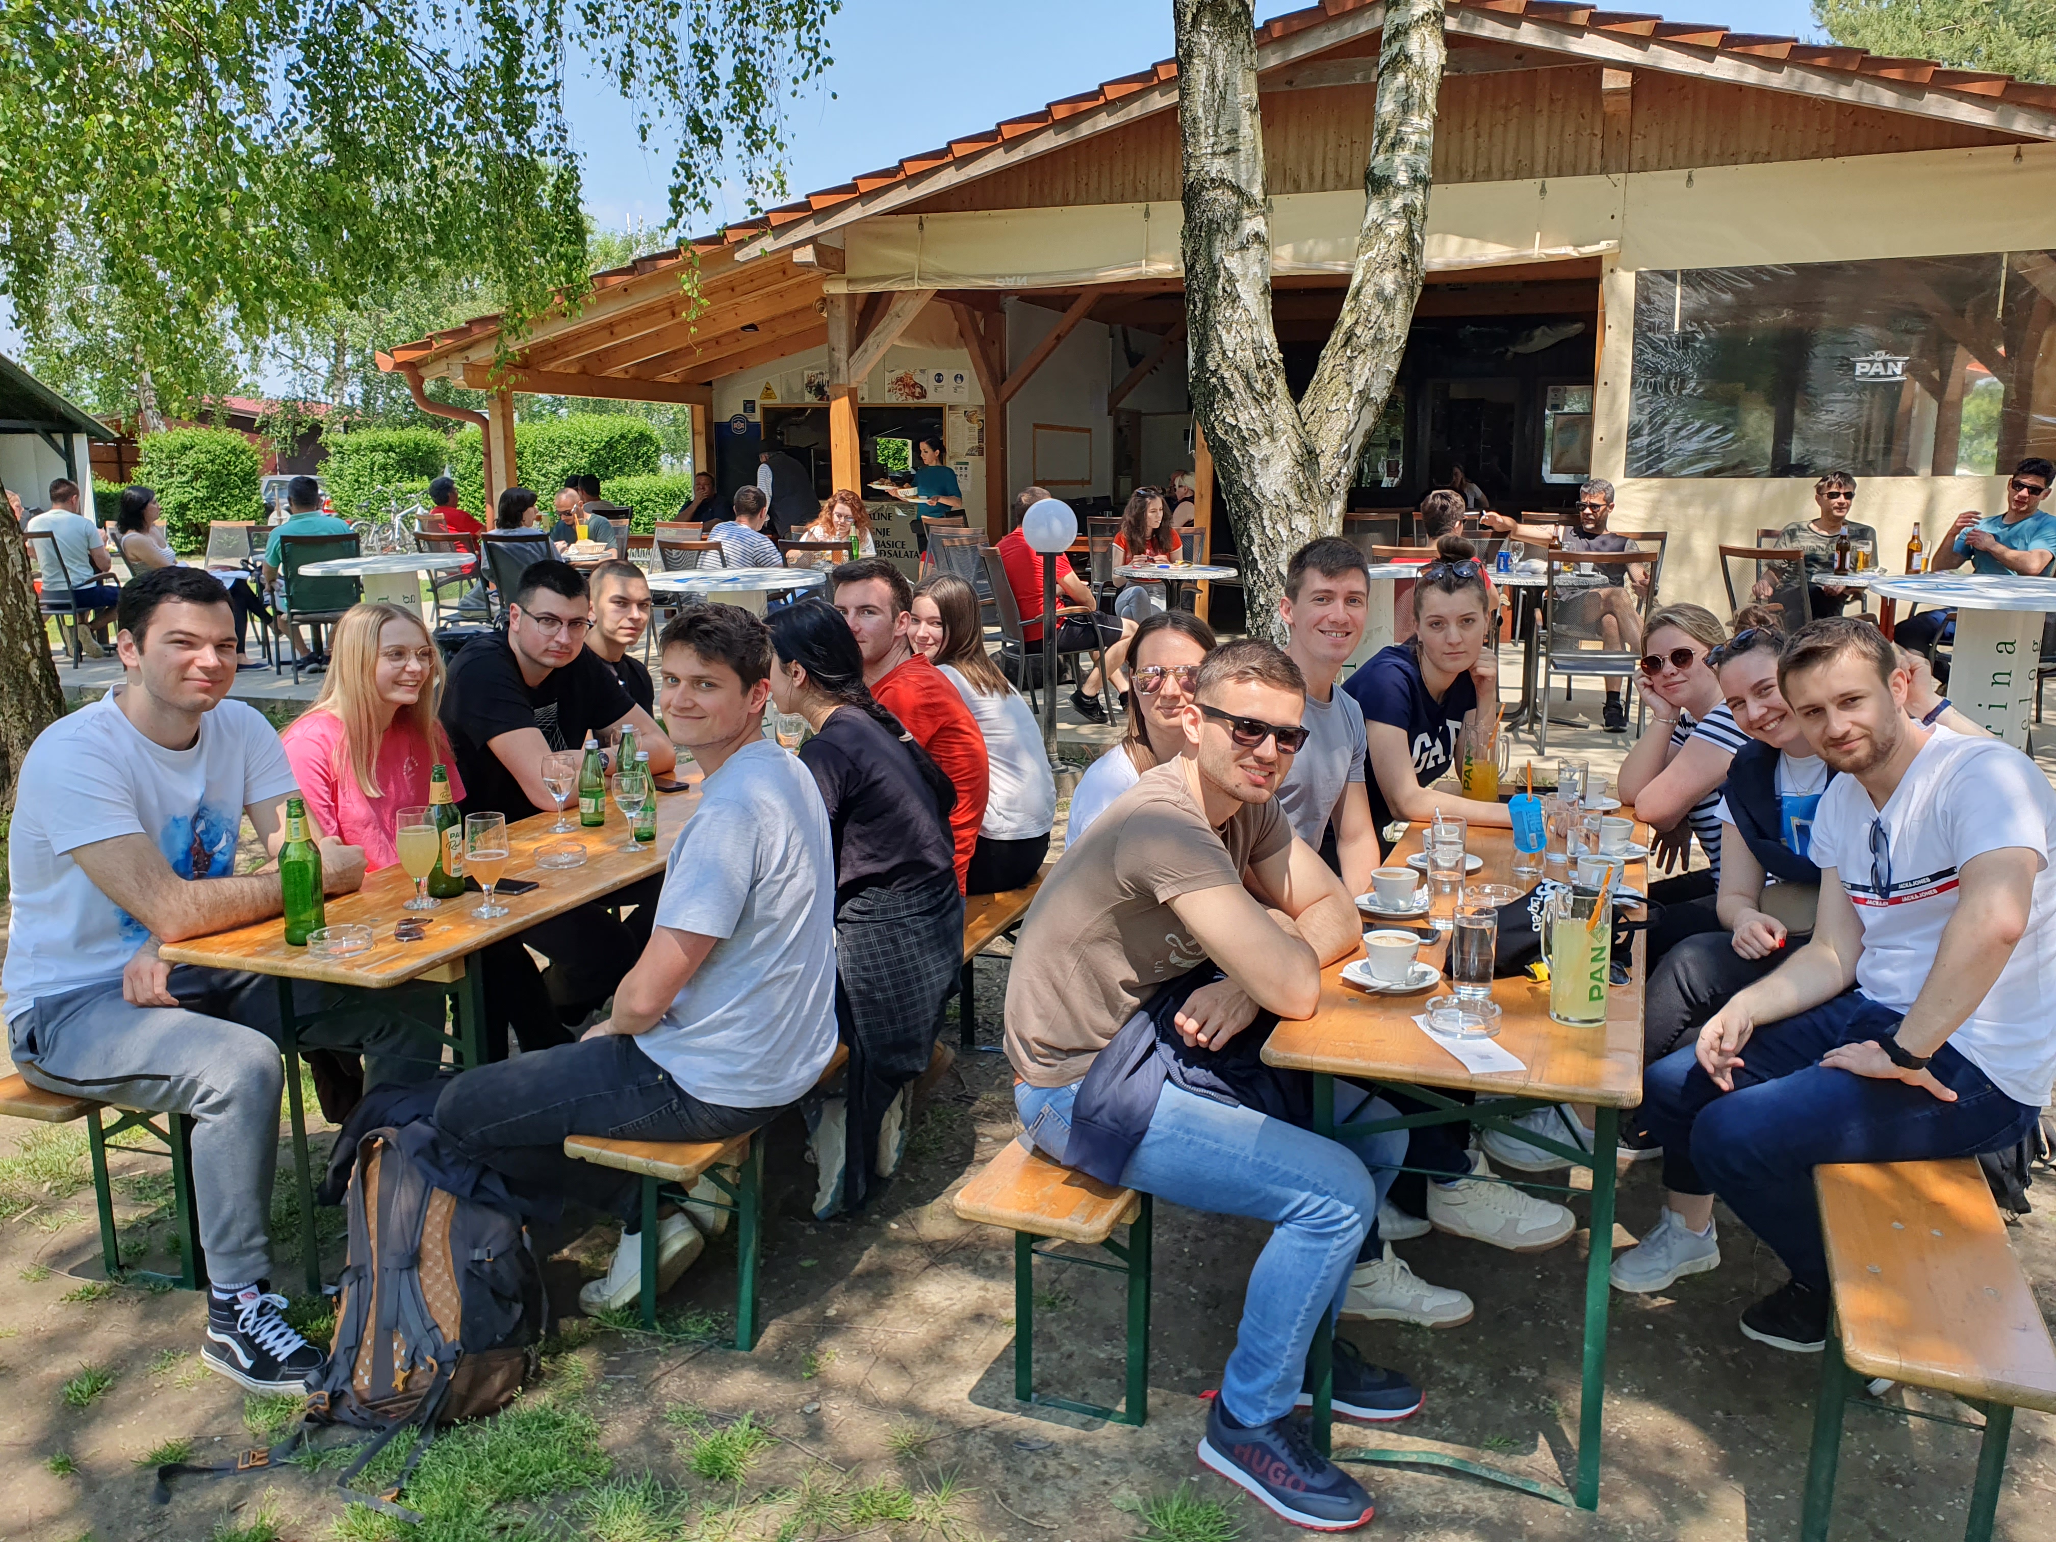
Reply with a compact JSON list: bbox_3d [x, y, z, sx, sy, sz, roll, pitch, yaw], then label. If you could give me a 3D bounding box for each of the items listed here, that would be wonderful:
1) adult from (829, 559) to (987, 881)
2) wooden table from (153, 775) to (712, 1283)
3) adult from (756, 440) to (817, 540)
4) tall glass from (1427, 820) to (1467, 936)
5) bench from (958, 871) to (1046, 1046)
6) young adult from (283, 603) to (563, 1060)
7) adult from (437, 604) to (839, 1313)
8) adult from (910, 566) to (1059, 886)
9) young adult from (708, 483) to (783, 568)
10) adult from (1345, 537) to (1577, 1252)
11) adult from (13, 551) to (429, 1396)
[{"bbox_3d":[-0.349,0.167,3.854,0.680,1.392,0.520,3,11,18],"label":"adult"},{"bbox_3d":[-0.970,0.511,3.711,0.500,0.770,2.200,3,11,16],"label":"wooden table"},{"bbox_3d":[-2.187,-2.175,14.171,0.520,1.700,0.420,-6,13,-27],"label":"adult"},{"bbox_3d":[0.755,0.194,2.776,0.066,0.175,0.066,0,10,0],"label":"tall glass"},{"bbox_3d":[-0.320,0.690,3.682,0.255,0.470,2.160,3,12,19],"label":"bench"},{"bbox_3d":[-1.405,0.277,3.454,0.720,1.300,0.480,6,13,29],"label":"young adult"},{"bbox_3d":[-0.712,0.383,2.897,0.780,1.385,0.540,3,12,19],"label":"adult"},{"bbox_3d":[-0.216,0.129,4.220,0.660,1.333,0.450,5,12,27],"label":"adult"},{"bbox_3d":[-1.552,-0.933,8.550,0.520,1.260,0.720,3,12,17],"label":"young adult"},{"bbox_3d":[0.795,0.171,3.666,0.760,1.400,0.520,9,15,39],"label":"adult"},{"bbox_3d":[-1.525,0.324,2.955,0.820,1.410,0.570,6,13,26],"label":"adult"}]

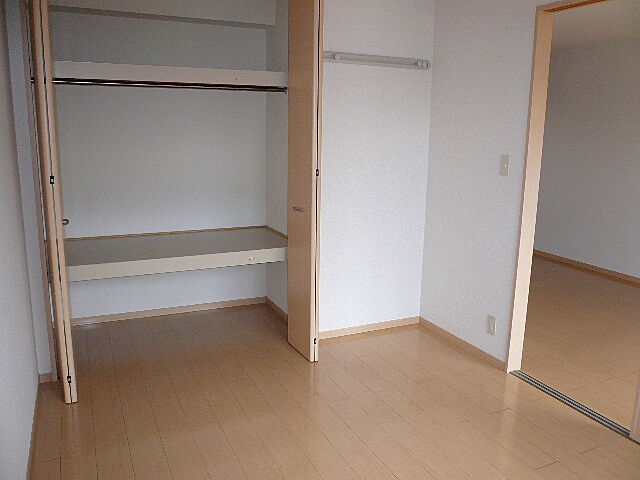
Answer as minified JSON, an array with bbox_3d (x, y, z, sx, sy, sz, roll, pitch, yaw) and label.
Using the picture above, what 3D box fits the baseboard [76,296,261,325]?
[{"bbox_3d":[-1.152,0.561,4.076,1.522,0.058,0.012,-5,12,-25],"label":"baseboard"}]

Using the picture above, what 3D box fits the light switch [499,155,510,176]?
[{"bbox_3d":[1.081,-0.434,3.032,0.010,0.120,0.070,-5,12,-25],"label":"light switch"}]

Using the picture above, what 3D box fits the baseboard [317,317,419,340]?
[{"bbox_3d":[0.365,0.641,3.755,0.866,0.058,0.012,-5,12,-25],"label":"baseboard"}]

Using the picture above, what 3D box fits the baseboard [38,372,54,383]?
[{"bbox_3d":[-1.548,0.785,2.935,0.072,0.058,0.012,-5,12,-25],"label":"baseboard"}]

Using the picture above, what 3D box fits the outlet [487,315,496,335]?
[{"bbox_3d":[1.069,0.536,3.230,0.010,0.120,0.070,-5,12,-25],"label":"outlet"}]

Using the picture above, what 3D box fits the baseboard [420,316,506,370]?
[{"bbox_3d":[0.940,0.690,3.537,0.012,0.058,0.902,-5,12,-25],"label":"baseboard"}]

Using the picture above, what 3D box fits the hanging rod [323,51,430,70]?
[{"bbox_3d":[0.392,-1.169,3.381,0.830,0.065,0.040,-5,12,-25],"label":"hanging rod"}]

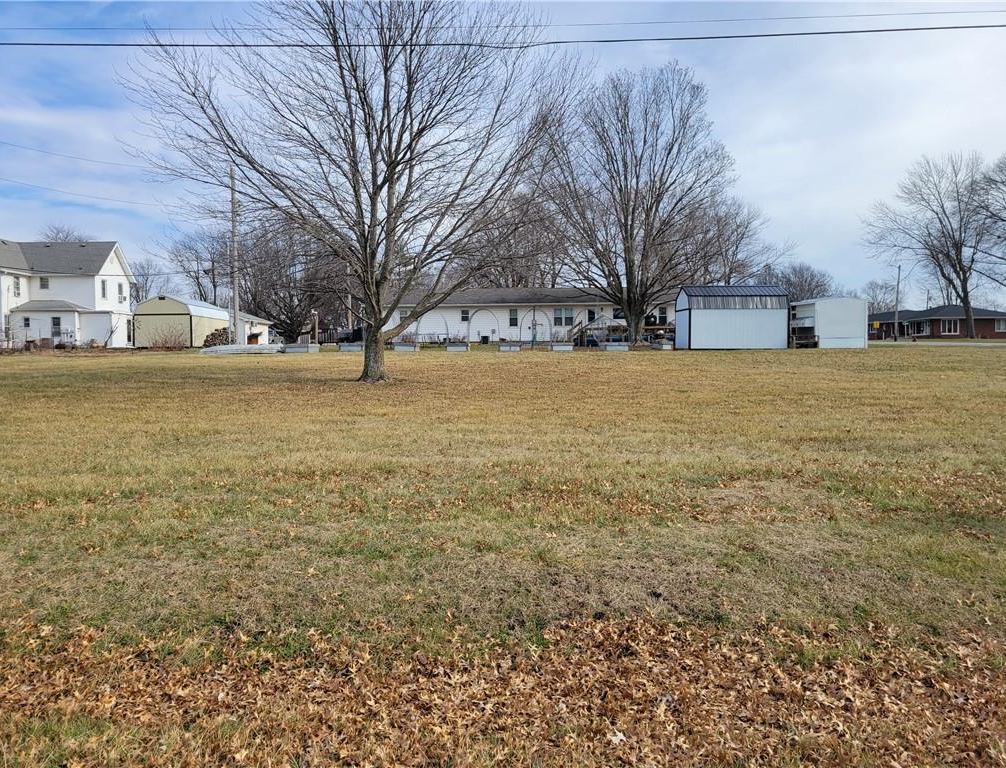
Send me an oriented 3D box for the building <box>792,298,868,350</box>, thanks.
[{"bbox_3d":[17.750,-3.290,42.000,2.550,2.660,4.000,0,4,0],"label":"building"}]

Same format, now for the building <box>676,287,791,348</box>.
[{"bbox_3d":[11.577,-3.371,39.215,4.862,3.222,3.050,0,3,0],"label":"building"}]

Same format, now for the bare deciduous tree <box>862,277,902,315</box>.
[{"bbox_3d":[61.435,-11.974,124.582,6.594,10.175,6.594,0,3,0],"label":"bare deciduous tree"}]

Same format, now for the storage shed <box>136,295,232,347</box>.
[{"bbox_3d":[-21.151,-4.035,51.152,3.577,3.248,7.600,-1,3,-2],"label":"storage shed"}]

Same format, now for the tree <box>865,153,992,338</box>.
[{"bbox_3d":[43.933,-14.107,79.416,12.621,19.334,12.621,0,3,0],"label":"tree"}]

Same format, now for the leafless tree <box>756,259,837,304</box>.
[{"bbox_3d":[39.746,-11.203,104.589,11.068,11.110,11.068,0,3,0],"label":"leafless tree"}]

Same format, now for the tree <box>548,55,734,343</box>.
[{"bbox_3d":[8.023,-10.544,45.538,10.681,16.661,10.681,0,3,0],"label":"tree"}]

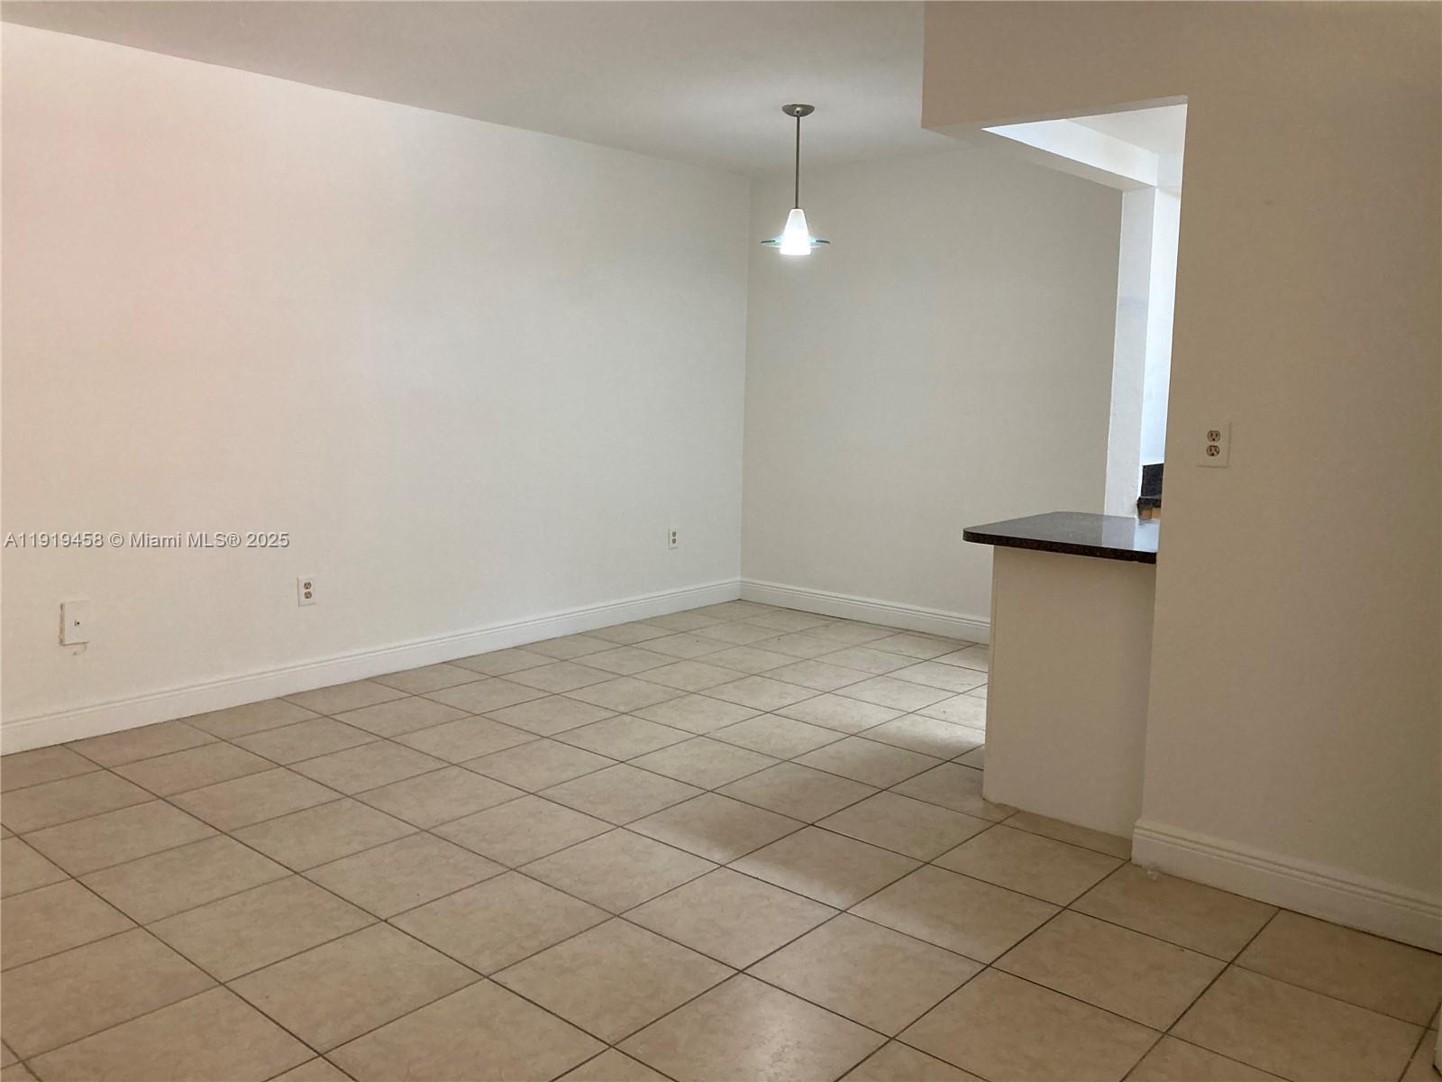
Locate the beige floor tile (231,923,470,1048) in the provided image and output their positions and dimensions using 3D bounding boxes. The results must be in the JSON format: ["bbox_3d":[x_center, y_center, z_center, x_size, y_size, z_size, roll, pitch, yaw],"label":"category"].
[{"bbox_3d":[-0.813,0.985,2.595,0.400,0.010,0.400,8,11,40],"label":"beige floor tile"}]

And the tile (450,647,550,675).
[{"bbox_3d":[-1.007,0.569,5.435,0.363,0.012,0.400,8,11,40],"label":"tile"}]

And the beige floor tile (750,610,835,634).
[{"bbox_3d":[0.354,0.446,6.375,0.400,0.012,0.400,8,11,40],"label":"beige floor tile"}]

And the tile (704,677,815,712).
[{"bbox_3d":[0.172,0.657,4.975,0.402,0.010,0.402,8,11,40],"label":"tile"}]

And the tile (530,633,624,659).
[{"bbox_3d":[-0.750,0.529,5.787,0.378,0.010,0.407,8,11,40],"label":"tile"}]

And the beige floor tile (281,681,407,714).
[{"bbox_3d":[-1.551,0.650,4.842,0.382,0.010,0.402,8,11,40],"label":"beige floor tile"}]

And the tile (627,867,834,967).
[{"bbox_3d":[0.026,0.954,2.971,0.407,0.010,0.407,8,11,40],"label":"tile"}]

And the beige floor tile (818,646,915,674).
[{"bbox_3d":[0.707,0.576,5.588,0.402,0.010,0.402,8,11,40],"label":"beige floor tile"}]

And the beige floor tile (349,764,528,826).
[{"bbox_3d":[-0.897,0.817,3.732,0.404,0.010,0.404,8,11,40],"label":"beige floor tile"}]

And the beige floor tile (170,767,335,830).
[{"bbox_3d":[-1.473,0.816,3.696,0.400,0.012,0.400,8,11,40],"label":"beige floor tile"}]

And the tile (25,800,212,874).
[{"bbox_3d":[-1.739,0.856,3.385,0.404,0.010,0.404,8,11,40],"label":"tile"}]

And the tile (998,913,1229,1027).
[{"bbox_3d":[0.911,0.995,2.726,0.400,0.012,0.400,8,11,40],"label":"tile"}]

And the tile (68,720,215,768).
[{"bbox_3d":[-2.080,0.730,4.210,0.380,0.010,0.404,8,11,40],"label":"tile"}]

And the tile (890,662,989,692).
[{"bbox_3d":[1.009,0.616,5.284,0.400,0.012,0.400,8,11,40],"label":"tile"}]

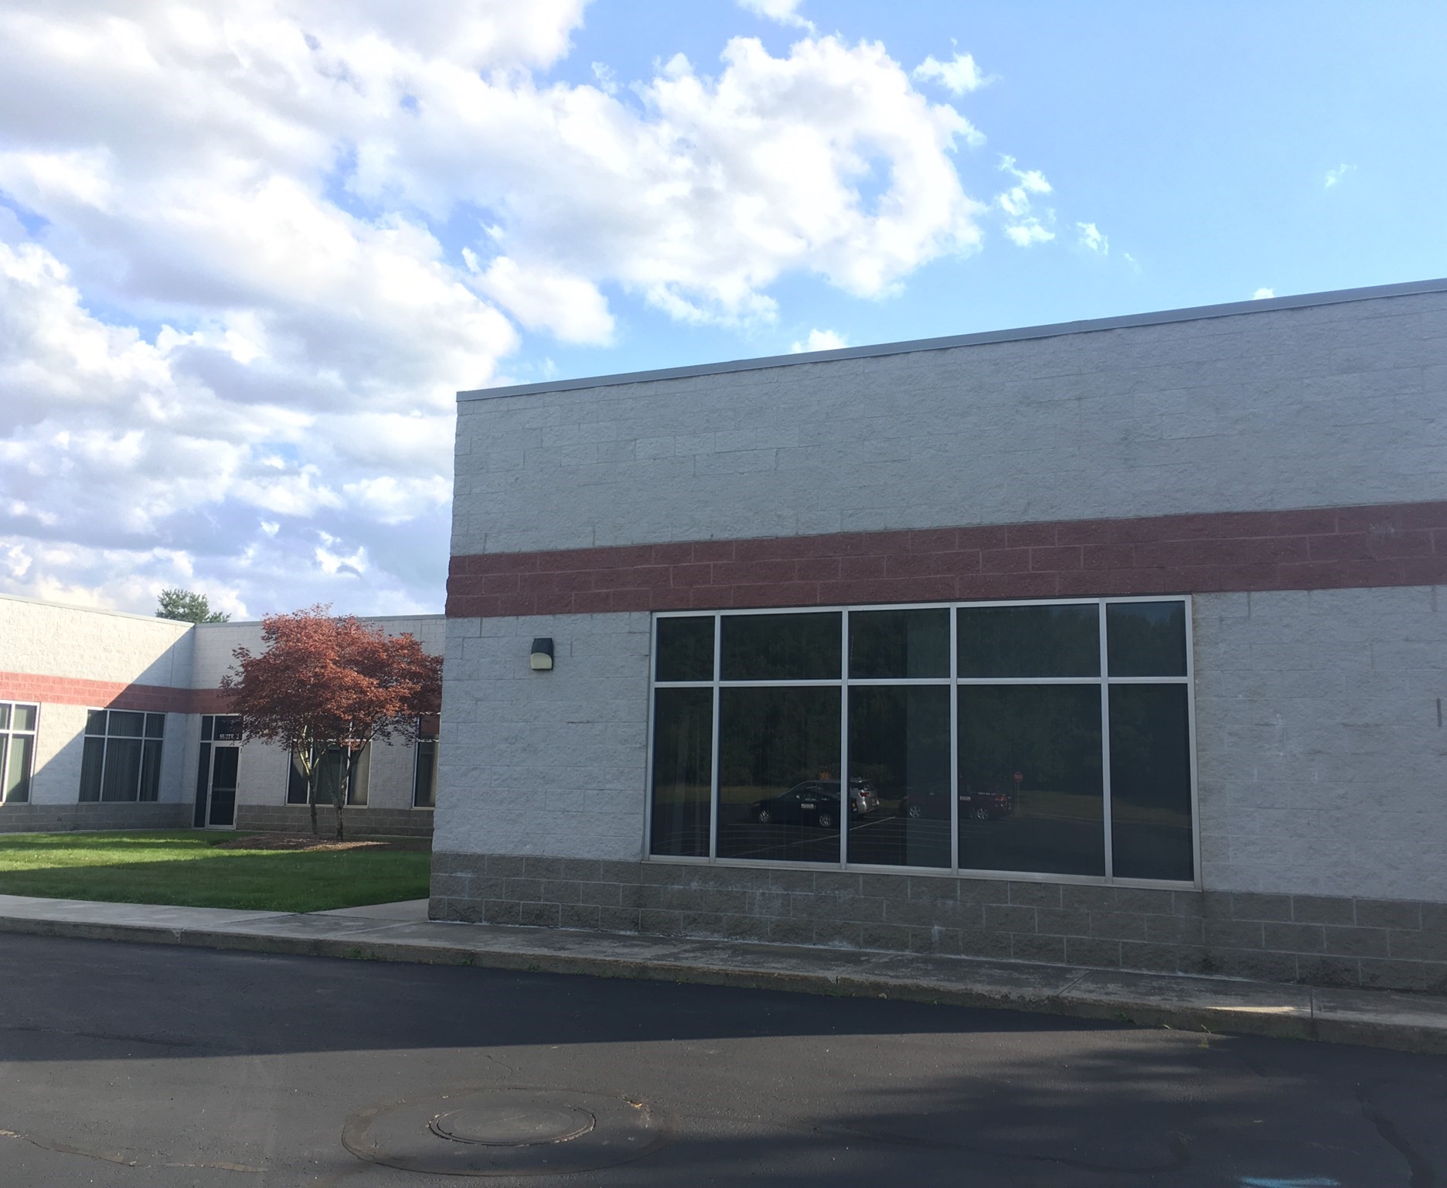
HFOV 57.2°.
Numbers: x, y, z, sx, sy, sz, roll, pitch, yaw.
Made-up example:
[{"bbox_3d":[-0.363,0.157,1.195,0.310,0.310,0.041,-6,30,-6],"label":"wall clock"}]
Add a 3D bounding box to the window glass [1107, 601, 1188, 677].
[{"bbox_3d":[3.295,0.358,10.323,0.589,0.582,0.050,-2,-9,23],"label":"window glass"}]

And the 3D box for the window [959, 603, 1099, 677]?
[{"bbox_3d":[2.455,0.390,10.688,1.135,0.583,0.050,-2,-9,23],"label":"window"}]

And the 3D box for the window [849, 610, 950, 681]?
[{"bbox_3d":[1.478,0.423,11.113,0.877,0.575,0.050,-2,-9,23],"label":"window"}]

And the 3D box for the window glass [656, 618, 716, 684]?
[{"bbox_3d":[-0.332,0.498,11.900,0.577,0.574,0.050,-2,-9,23],"label":"window glass"}]

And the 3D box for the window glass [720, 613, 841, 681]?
[{"bbox_3d":[0.492,0.461,11.535,1.135,0.580,0.050,-2,-9,23],"label":"window glass"}]

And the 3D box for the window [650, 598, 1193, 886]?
[{"bbox_3d":[1.476,1.198,11.008,4.640,2.216,0.100,-2,-9,23],"label":"window"}]

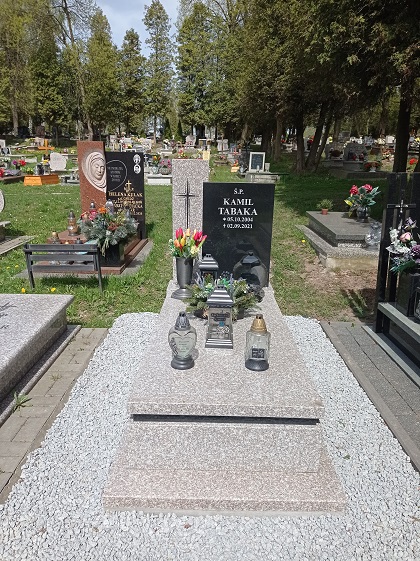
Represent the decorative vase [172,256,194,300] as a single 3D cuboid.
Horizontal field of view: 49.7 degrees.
[{"bbox_3d":[-0.184,-0.031,3.134,0.157,0.285,0.157,1,16,0],"label":"decorative vase"}]

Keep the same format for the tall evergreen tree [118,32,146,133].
[{"bbox_3d":[-7.740,-19.647,45.000,2.700,10.100,2.700,1,16,0],"label":"tall evergreen tree"}]

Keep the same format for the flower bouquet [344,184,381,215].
[{"bbox_3d":[2.556,-1.341,7.600,0.560,0.570,0.430,1,16,0],"label":"flower bouquet"}]

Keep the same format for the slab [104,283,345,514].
[{"bbox_3d":[0.072,0.465,2.755,0.980,0.440,2.030,1,16,0],"label":"slab"}]

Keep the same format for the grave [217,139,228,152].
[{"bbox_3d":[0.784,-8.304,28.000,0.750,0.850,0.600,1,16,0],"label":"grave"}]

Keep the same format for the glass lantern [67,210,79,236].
[{"bbox_3d":[-1.712,-0.715,5.632,0.130,0.305,0.130,1,16,0],"label":"glass lantern"}]

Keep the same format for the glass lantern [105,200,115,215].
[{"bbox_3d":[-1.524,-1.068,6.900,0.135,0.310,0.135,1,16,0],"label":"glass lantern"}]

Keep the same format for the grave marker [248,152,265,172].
[{"bbox_3d":[1.921,-4.822,18.500,0.640,0.780,0.130,1,16,0],"label":"grave marker"}]

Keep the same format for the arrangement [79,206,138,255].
[{"bbox_3d":[-1.150,-0.574,5.201,0.680,0.550,0.520,1,16,0],"label":"arrangement"}]

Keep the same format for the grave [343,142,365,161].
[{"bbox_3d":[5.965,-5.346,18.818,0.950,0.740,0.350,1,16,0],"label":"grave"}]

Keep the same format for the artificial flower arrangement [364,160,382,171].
[{"bbox_3d":[6.091,-4.281,17.000,0.680,0.420,0.550,1,16,0],"label":"artificial flower arrangement"}]

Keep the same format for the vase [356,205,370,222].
[{"bbox_3d":[2.387,-1.047,7.070,0.175,0.245,0.175,1,16,0],"label":"vase"}]

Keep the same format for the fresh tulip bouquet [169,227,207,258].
[{"bbox_3d":[-0.148,-0.250,3.071,0.260,0.215,0.220,1,16,0],"label":"fresh tulip bouquet"}]

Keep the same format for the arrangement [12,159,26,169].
[{"bbox_3d":[-8.807,-5.390,21.000,0.620,0.470,0.480,1,16,0],"label":"arrangement"}]

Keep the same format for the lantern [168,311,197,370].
[{"bbox_3d":[-0.139,0.296,2.284,0.146,0.295,0.120,1,16,0],"label":"lantern"}]

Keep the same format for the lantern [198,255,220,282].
[{"bbox_3d":[-0.009,-0.030,3.385,0.150,0.335,0.150,1,16,0],"label":"lantern"}]

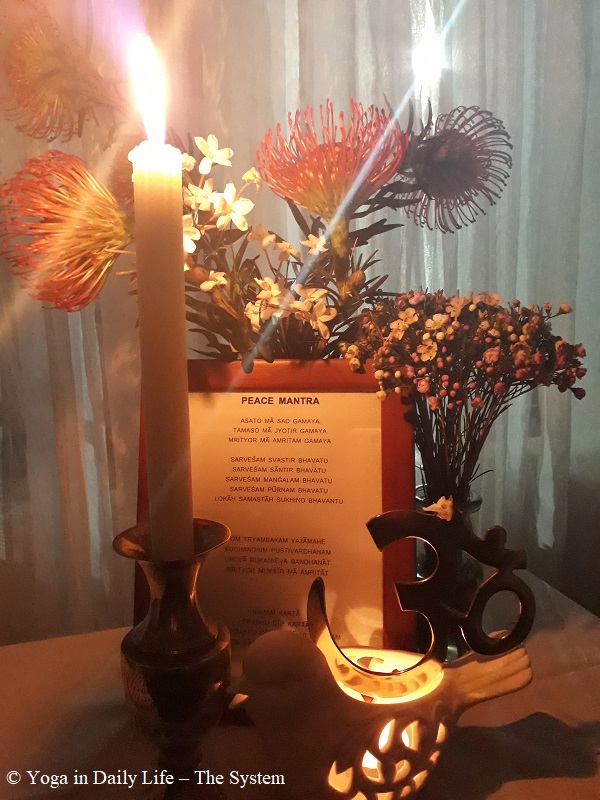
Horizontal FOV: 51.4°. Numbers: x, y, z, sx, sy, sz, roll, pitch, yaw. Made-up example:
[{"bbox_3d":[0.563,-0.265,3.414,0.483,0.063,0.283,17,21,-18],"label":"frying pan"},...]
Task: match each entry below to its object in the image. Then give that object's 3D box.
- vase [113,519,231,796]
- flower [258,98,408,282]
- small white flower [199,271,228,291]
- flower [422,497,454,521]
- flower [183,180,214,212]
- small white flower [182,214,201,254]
[{"bbox_3d":[-0.063,0.144,0.324,0.058,0.152,0.058,0,9,0],"label":"vase"},{"bbox_3d":[0.024,-0.160,0.475,0.113,0.130,0.108,0,9,0],"label":"flower"},{"bbox_3d":[-0.062,-0.084,0.440,0.021,0.016,0.019,-3,10,-17],"label":"small white flower"},{"bbox_3d":[0.099,0.077,0.445,0.023,0.018,0.018,0,9,6],"label":"flower"},{"bbox_3d":[-0.072,-0.145,0.440,0.024,0.024,0.017,0,9,3],"label":"flower"},{"bbox_3d":[-0.079,-0.117,0.440,0.020,0.028,0.017,-2,9,-9],"label":"small white flower"}]

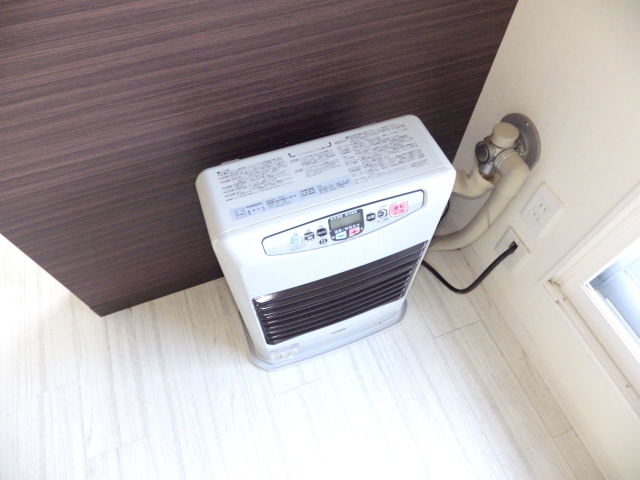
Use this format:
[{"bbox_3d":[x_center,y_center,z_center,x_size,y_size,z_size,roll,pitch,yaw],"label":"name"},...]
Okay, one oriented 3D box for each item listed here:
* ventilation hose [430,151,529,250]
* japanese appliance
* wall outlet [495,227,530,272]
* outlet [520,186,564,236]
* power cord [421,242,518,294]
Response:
[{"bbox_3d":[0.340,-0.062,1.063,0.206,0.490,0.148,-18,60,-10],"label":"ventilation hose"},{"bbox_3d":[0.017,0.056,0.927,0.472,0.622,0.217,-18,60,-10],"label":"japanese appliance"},{"bbox_3d":[0.491,0.030,1.044,0.012,0.104,0.083,-18,60,-10],"label":"wall outlet"},{"bbox_3d":[0.489,-0.063,0.904,0.010,0.119,0.070,-18,60,-10],"label":"outlet"},{"bbox_3d":[0.385,0.038,1.150,0.158,0.252,0.177,-18,60,-10],"label":"power cord"}]

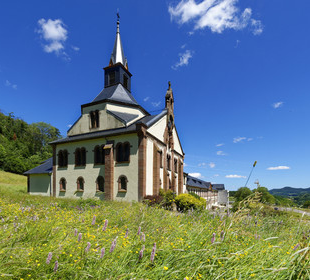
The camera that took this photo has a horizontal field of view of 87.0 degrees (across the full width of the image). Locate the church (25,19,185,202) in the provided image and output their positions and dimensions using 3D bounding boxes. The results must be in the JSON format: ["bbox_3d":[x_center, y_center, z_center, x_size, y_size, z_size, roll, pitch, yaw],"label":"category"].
[{"bbox_3d":[-6.800,-5.900,27.100,19.000,28.500,12.500,-7,-15,26],"label":"church"}]

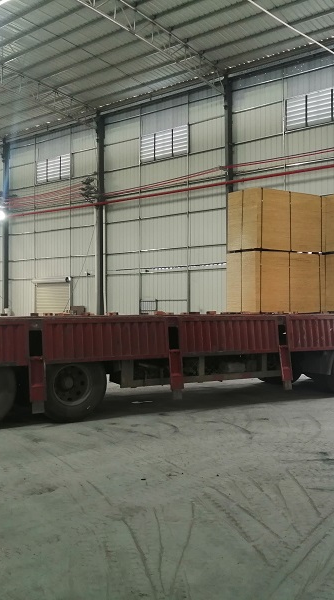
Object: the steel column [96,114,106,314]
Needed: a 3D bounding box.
[{"bbox_3d":[-3.203,-3.499,30.100,0.200,10.939,0.250,-1,-1,40],"label":"steel column"}]

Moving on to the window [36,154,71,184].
[{"bbox_3d":[-5.955,-6.804,32.677,2.820,1.205,0.100,-1,-1,40],"label":"window"}]

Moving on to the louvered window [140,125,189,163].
[{"bbox_3d":[-0.137,-6.903,27.855,2.808,1.241,0.100,-1,-1,40],"label":"louvered window"}]

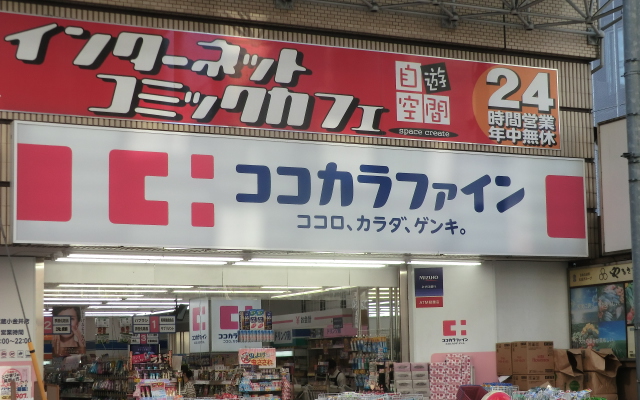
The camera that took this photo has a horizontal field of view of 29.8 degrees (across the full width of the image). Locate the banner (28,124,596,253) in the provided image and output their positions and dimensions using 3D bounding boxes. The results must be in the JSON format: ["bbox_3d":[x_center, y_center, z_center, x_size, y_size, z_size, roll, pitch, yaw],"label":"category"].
[{"bbox_3d":[0.103,-0.033,16.302,8.450,1.490,0.200,3,-8,-25],"label":"banner"}]

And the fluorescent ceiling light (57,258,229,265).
[{"bbox_3d":[-2.346,0.831,16.126,2.380,0.080,0.100,2,-8,-25],"label":"fluorescent ceiling light"}]

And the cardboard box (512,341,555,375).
[{"bbox_3d":[3.049,2.273,17.276,0.440,0.465,0.410,2,-8,-25],"label":"cardboard box"}]

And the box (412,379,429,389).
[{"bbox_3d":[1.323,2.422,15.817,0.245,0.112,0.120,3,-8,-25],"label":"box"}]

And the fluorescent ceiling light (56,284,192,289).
[{"bbox_3d":[-3.309,1.485,20.558,2.380,0.080,0.090,3,-8,-25],"label":"fluorescent ceiling light"}]

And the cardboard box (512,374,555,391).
[{"bbox_3d":[3.174,2.822,17.779,0.480,0.470,0.390,3,-8,-25],"label":"cardboard box"}]

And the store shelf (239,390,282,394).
[{"bbox_3d":[-0.996,3.219,20.118,0.810,0.050,0.400,3,-8,-25],"label":"store shelf"}]

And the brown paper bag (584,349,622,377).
[{"bbox_3d":[4.153,2.378,17.638,0.460,0.360,0.360,3,-8,-25],"label":"brown paper bag"}]

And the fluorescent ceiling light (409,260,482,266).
[{"bbox_3d":[1.807,0.911,17.298,1.230,0.080,0.100,2,-8,-25],"label":"fluorescent ceiling light"}]

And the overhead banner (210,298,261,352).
[{"bbox_3d":[-1.749,2.585,24.869,1.110,1.110,0.120,2,-8,-25],"label":"overhead banner"}]

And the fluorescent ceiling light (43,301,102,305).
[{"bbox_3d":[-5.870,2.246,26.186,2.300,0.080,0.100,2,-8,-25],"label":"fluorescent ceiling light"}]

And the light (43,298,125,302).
[{"bbox_3d":[-5.156,2.046,24.456,2.380,0.080,0.090,3,-8,-25],"label":"light"}]

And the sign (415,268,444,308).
[{"bbox_3d":[1.645,1.326,18.050,0.440,0.600,0.030,-3,-8,12],"label":"sign"}]

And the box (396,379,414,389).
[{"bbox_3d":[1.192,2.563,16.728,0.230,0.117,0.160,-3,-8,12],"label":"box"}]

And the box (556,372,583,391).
[{"bbox_3d":[3.700,2.689,17.671,0.420,0.320,0.320,3,-8,-25],"label":"box"}]

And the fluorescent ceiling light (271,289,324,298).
[{"bbox_3d":[-0.450,1.870,23.806,0.090,0.080,2.380,3,-8,-25],"label":"fluorescent ceiling light"}]

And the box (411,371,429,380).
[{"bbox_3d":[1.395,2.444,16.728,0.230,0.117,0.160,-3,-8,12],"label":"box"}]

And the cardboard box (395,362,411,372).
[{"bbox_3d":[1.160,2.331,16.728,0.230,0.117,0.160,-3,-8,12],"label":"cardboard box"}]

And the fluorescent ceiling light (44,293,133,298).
[{"bbox_3d":[-4.526,1.838,23.111,2.380,0.080,0.090,3,-8,-25],"label":"fluorescent ceiling light"}]

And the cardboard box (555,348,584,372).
[{"bbox_3d":[3.633,2.334,17.500,0.380,0.340,0.340,2,-8,-25],"label":"cardboard box"}]

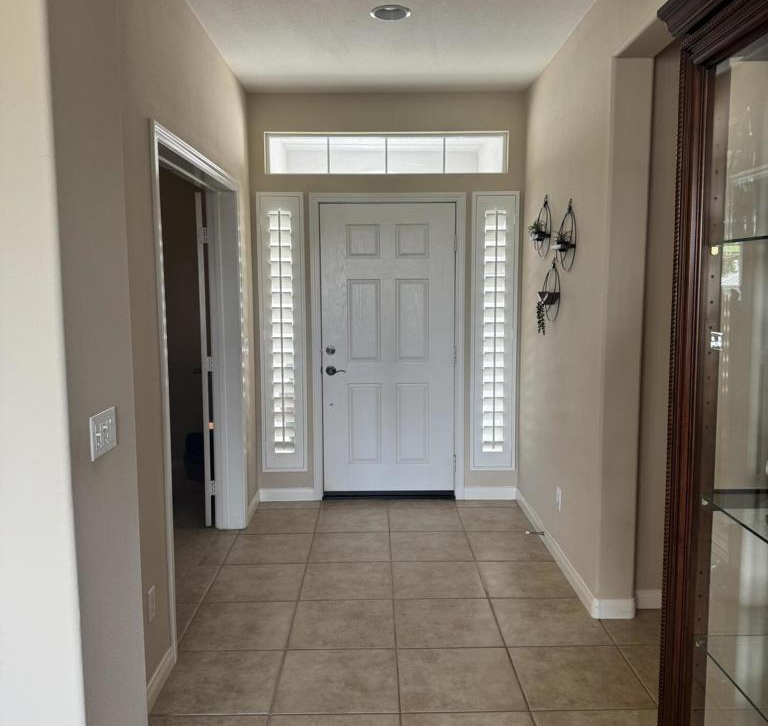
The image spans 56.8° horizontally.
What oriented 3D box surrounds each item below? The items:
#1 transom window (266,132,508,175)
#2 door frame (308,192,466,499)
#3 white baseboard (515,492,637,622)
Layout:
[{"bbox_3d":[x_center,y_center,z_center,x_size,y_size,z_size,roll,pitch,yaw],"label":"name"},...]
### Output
[{"bbox_3d":[0.019,-1.397,4.743,1.617,0.272,0.090,0,6,-1],"label":"transom window"},{"bbox_3d":[0.029,-0.092,4.882,1.047,2.108,0.110,0,6,-1],"label":"door frame"},{"bbox_3d":[1.029,1.006,4.078,0.180,0.092,1.794,0,6,-1],"label":"white baseboard"}]

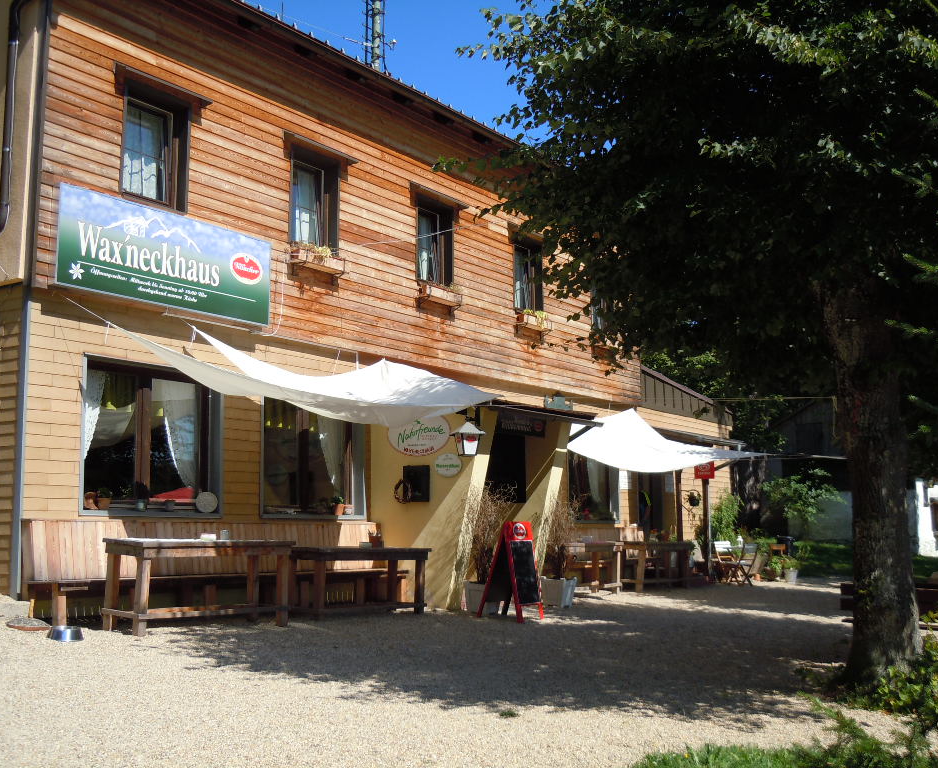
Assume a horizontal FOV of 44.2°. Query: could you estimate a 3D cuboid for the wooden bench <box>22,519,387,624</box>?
[{"bbox_3d":[-2.443,1.993,12.569,0.540,0.972,5.060,-6,-10,36],"label":"wooden bench"}]

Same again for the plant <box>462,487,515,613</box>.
[{"bbox_3d":[0.217,1.832,12.850,0.480,1.420,0.500,-6,-9,34],"label":"plant"}]

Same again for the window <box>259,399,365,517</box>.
[{"bbox_3d":[-1.978,0.900,14.609,0.180,1.580,1.945,-6,-9,34],"label":"window"}]

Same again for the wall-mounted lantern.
[{"bbox_3d":[-0.019,0.651,14.300,0.340,0.480,0.340,3,-8,-26],"label":"wall-mounted lantern"}]

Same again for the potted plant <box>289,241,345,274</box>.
[{"bbox_3d":[-1.838,-1.509,13.983,0.220,0.280,0.791,-6,-10,36],"label":"potted plant"}]

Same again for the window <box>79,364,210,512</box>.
[{"bbox_3d":[-3.436,0.635,12.495,0.180,1.580,1.890,-6,-9,34],"label":"window"}]

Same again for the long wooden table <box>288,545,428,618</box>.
[{"bbox_3d":[-1.218,2.215,12.788,0.560,0.720,1.800,-7,-10,39],"label":"long wooden table"}]

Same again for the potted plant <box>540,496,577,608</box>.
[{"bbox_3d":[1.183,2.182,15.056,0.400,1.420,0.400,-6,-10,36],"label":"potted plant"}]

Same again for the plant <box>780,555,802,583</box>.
[{"bbox_3d":[6.475,3.725,23.242,0.380,0.560,0.380,-6,-10,36],"label":"plant"}]

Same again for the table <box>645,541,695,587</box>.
[{"bbox_3d":[3.073,3.017,19.049,0.580,0.760,1.800,-6,-9,34],"label":"table"}]

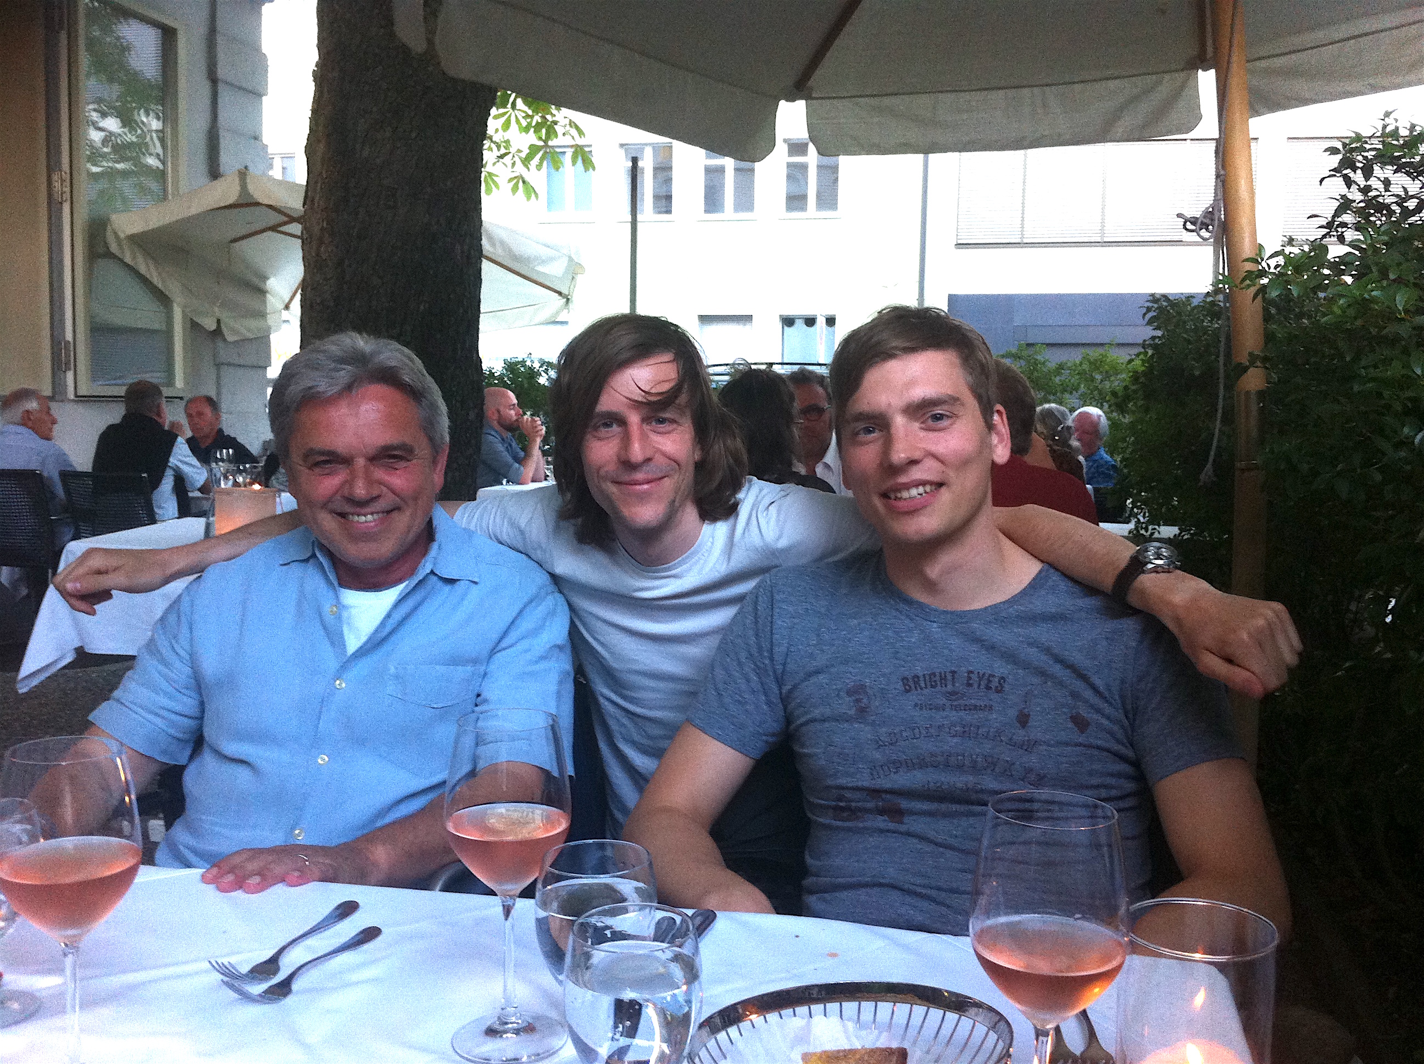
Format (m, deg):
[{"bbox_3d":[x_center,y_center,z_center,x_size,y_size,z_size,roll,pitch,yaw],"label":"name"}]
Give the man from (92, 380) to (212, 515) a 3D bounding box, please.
[{"bbox_3d":[-2.379,-0.056,6.247,0.560,1.240,0.820,4,6,24],"label":"man"}]

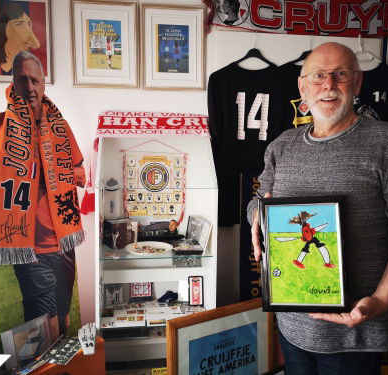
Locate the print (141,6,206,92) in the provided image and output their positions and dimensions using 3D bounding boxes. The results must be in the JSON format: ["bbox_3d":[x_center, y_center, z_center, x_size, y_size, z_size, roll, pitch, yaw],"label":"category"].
[{"bbox_3d":[-0.097,-0.683,1.916,0.310,0.401,0.022,-1,6,-7],"label":"print"}]

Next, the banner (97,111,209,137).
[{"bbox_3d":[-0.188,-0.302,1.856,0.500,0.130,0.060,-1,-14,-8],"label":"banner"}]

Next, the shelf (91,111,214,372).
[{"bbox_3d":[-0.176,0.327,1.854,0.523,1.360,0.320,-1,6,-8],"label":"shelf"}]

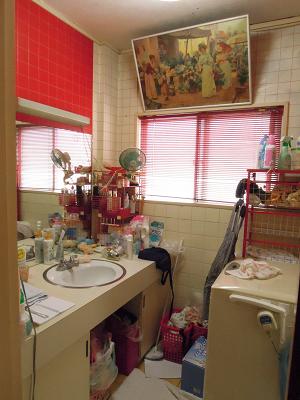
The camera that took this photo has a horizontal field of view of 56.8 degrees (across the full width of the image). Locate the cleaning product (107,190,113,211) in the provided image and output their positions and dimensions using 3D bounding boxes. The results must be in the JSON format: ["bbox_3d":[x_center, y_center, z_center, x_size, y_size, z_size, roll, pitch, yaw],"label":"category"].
[{"bbox_3d":[-0.334,0.006,2.300,0.043,0.167,0.043,2,5,0],"label":"cleaning product"}]

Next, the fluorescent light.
[{"bbox_3d":[-0.636,-0.569,1.863,0.091,0.061,0.624,4,6,27],"label":"fluorescent light"}]

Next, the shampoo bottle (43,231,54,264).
[{"bbox_3d":[-0.686,0.320,1.886,0.071,0.221,0.071,4,6,27],"label":"shampoo bottle"}]

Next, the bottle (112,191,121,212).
[{"bbox_3d":[-0.274,0.011,2.269,0.057,0.175,0.052,4,6,27],"label":"bottle"}]

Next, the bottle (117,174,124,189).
[{"bbox_3d":[-0.244,-0.153,2.291,0.056,0.113,0.053,4,6,27],"label":"bottle"}]

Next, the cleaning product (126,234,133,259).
[{"bbox_3d":[-0.148,0.345,2.044,0.038,0.172,0.038,4,6,27],"label":"cleaning product"}]

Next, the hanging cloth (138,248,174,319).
[{"bbox_3d":[0.047,0.650,2.145,0.180,0.530,0.210,4,6,27],"label":"hanging cloth"}]

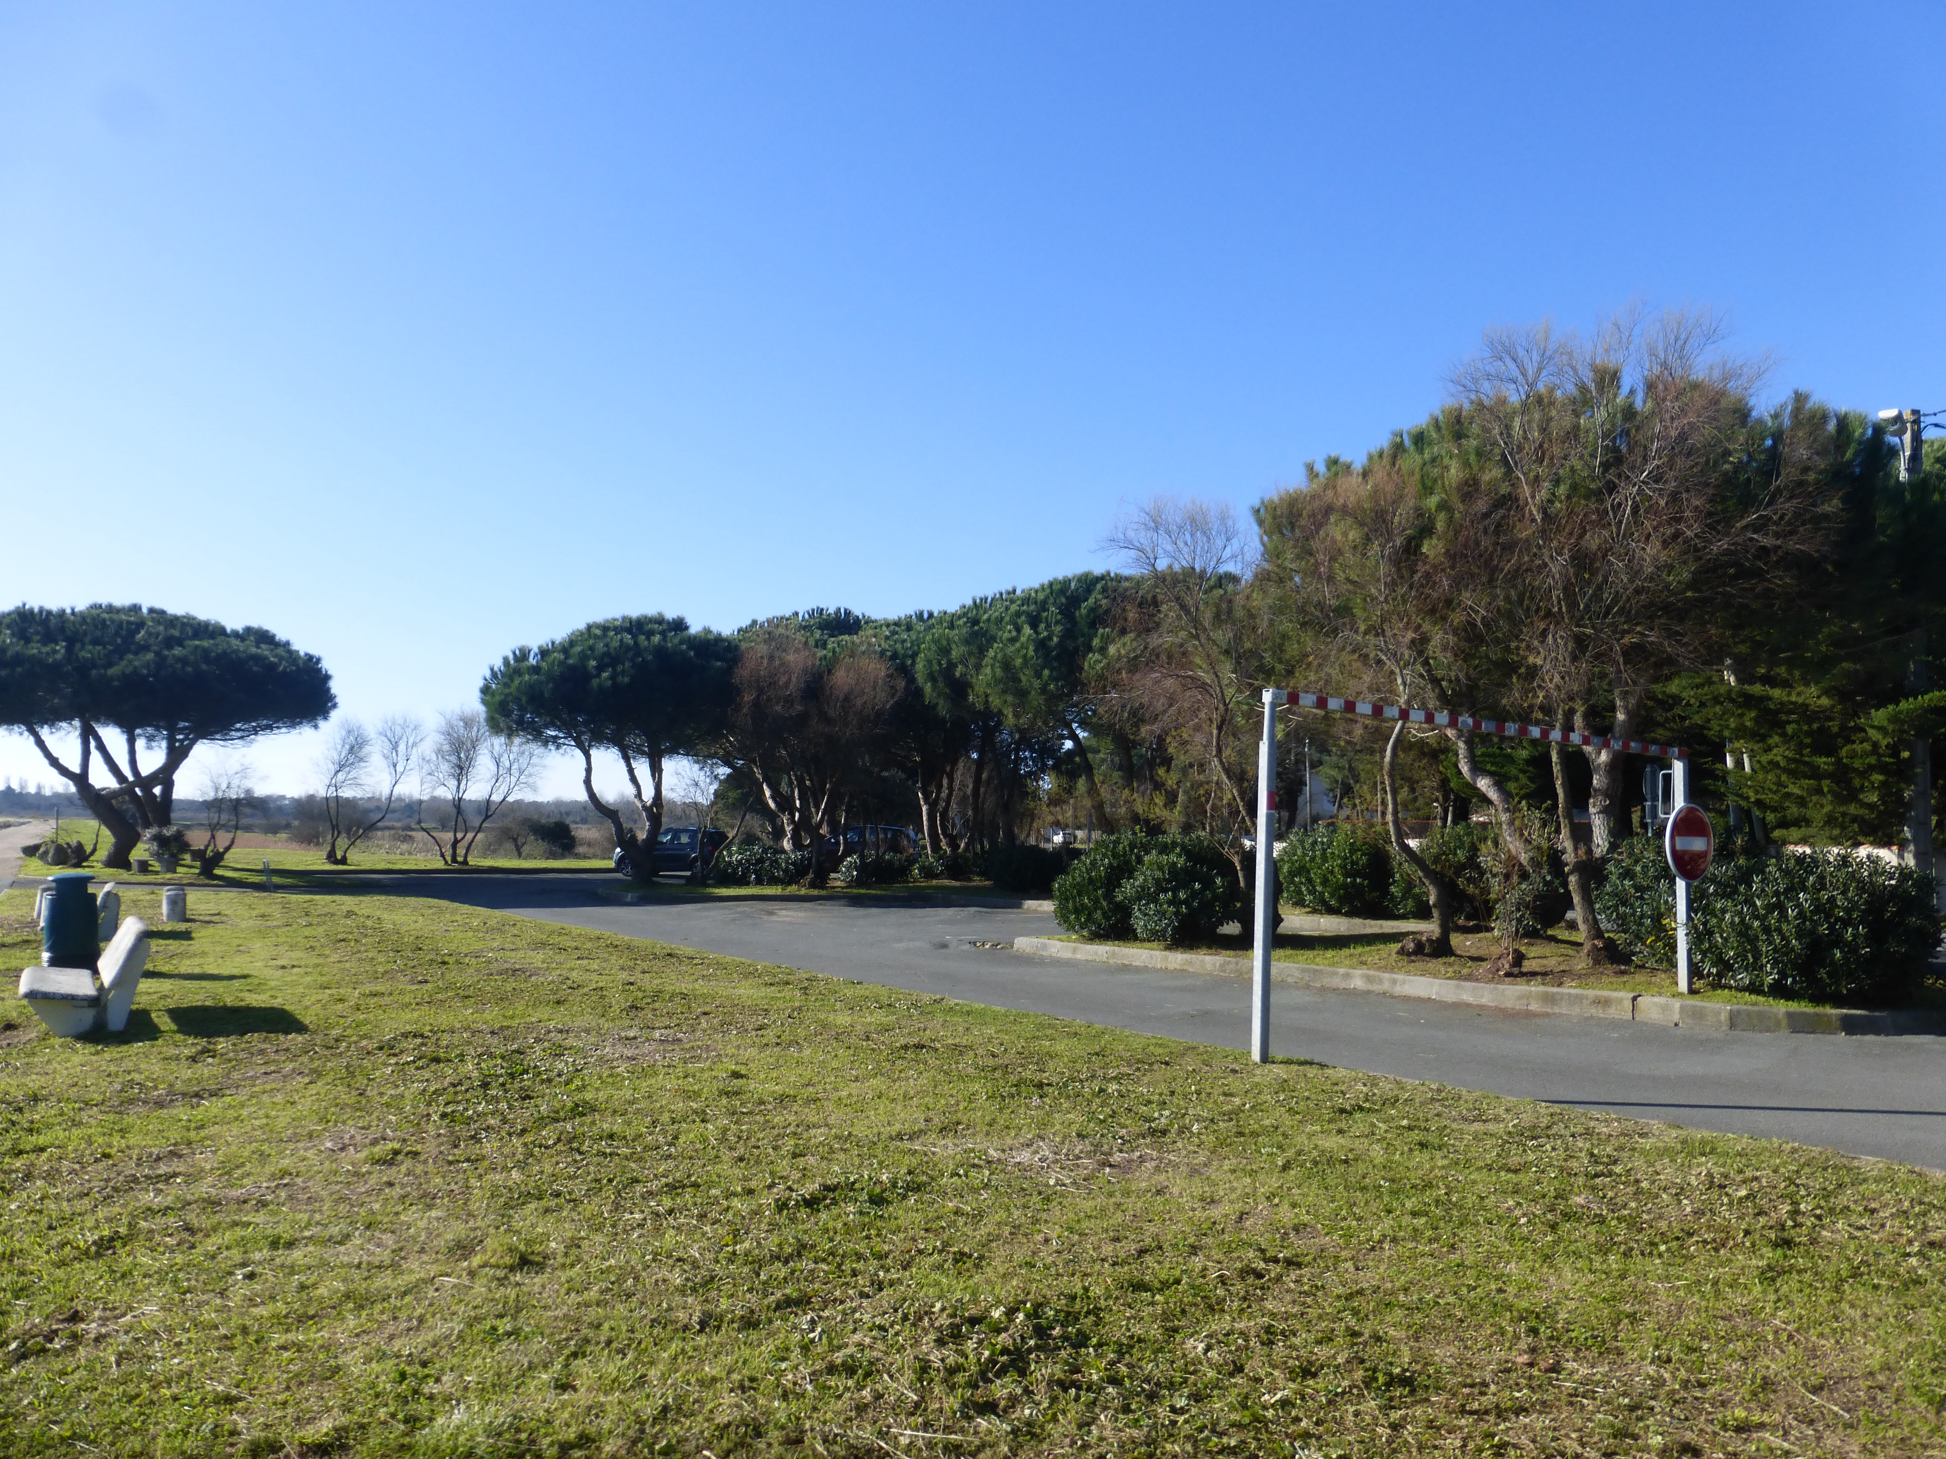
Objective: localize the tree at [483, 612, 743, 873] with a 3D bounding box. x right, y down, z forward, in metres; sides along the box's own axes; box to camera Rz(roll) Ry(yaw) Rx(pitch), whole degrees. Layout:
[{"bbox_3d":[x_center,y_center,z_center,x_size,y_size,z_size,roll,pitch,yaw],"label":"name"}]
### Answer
[{"bbox_3d":[-11.270,0.565,43.500,7.650,8.240,7.650,2,-4,-14],"label":"tree"}]

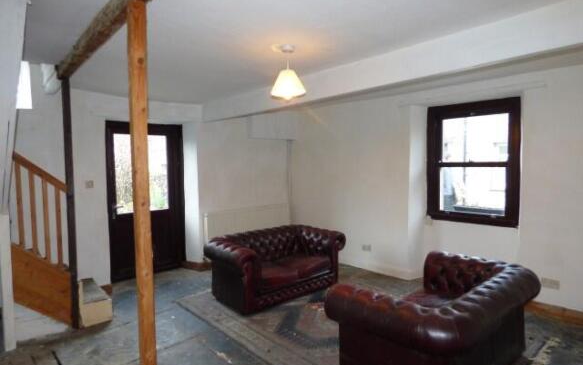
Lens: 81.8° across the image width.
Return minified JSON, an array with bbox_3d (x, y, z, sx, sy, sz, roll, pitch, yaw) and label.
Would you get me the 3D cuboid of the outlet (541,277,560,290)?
[{"bbox_3d":[2.603,1.008,3.371,0.146,0.088,0.012,3,4,44],"label":"outlet"}]

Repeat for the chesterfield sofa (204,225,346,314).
[{"bbox_3d":[-0.213,0.966,4.216,1.610,0.700,0.870,-3,4,-38],"label":"chesterfield sofa"}]

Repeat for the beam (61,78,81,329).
[{"bbox_3d":[-2.087,0.223,3.167,0.065,2.330,0.065,3,4,44],"label":"beam"}]

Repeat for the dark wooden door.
[{"bbox_3d":[-2.057,0.228,4.846,0.100,2.132,1.108,2,4,41],"label":"dark wooden door"}]

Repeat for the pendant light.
[{"bbox_3d":[-0.021,-0.815,2.521,0.255,0.375,0.255,0,3,0],"label":"pendant light"}]

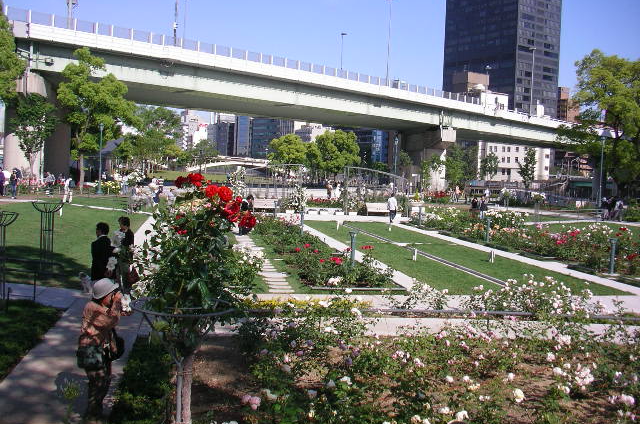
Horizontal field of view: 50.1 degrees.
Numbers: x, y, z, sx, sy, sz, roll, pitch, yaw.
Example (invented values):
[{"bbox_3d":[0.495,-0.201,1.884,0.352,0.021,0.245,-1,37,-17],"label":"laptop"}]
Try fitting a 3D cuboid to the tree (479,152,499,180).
[{"bbox_3d":[22.930,-4.945,93.163,2.700,6.300,2.700,2,3,0],"label":"tree"}]

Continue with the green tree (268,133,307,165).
[{"bbox_3d":[-5.036,-8.135,106.000,6.200,8.300,6.200,2,3,0],"label":"green tree"}]

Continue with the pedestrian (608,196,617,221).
[{"bbox_3d":[20.737,-0.234,48.500,0.420,1.680,0.500,1,4,-18],"label":"pedestrian"}]

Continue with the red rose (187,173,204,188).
[{"bbox_3d":[-0.892,-0.226,4.900,0.125,0.110,0.120,2,3,0],"label":"red rose"}]

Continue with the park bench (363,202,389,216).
[{"bbox_3d":[3.767,-0.140,45.022,1.650,0.840,0.600,2,3,-7],"label":"park bench"}]

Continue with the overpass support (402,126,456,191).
[{"bbox_3d":[15.730,-7.029,100.091,2.600,10.000,13.000,1,3,-16],"label":"overpass support"}]

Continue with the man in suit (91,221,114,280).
[{"bbox_3d":[-3.987,1.045,12.544,0.500,1.710,0.320,1,3,-23],"label":"man in suit"}]

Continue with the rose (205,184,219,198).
[{"bbox_3d":[-0.823,-0.153,5.200,0.110,0.110,0.100,2,3,0],"label":"rose"}]

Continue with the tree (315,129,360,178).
[{"bbox_3d":[2.763,-8.211,105.000,7.100,9.200,7.100,2,3,0],"label":"tree"}]

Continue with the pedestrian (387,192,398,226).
[{"bbox_3d":[4.103,-0.224,39.044,0.500,1.700,0.360,2,3,-6],"label":"pedestrian"}]

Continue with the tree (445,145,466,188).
[{"bbox_3d":[16.638,-5.096,84.000,2.800,6.400,2.800,2,3,0],"label":"tree"}]

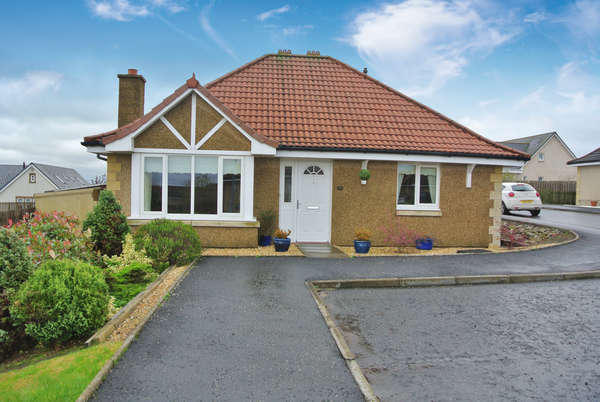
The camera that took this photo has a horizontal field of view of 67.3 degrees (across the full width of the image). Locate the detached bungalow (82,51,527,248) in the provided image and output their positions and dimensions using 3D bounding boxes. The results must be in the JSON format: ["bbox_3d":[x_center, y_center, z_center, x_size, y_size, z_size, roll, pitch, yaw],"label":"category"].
[{"bbox_3d":[0.025,-1.946,14.956,10.850,6.100,8.900,1,0,-7],"label":"detached bungalow"}]

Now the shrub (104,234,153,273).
[{"bbox_3d":[-3.044,0.950,8.000,0.850,0.700,0.750,1,0,-7],"label":"shrub"}]

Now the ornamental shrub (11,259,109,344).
[{"bbox_3d":[-2.615,1.093,4.900,1.050,0.950,1.000,1,0,-7],"label":"ornamental shrub"}]

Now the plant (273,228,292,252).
[{"bbox_3d":[-0.417,0.942,10.750,0.440,0.560,0.440,1,0,-7],"label":"plant"}]

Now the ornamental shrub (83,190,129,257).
[{"bbox_3d":[-3.970,0.480,9.200,0.950,1.380,0.920,1,0,-7],"label":"ornamental shrub"}]

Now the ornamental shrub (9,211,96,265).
[{"bbox_3d":[-3.954,0.679,7.200,1.450,1.100,1.300,1,0,-7],"label":"ornamental shrub"}]

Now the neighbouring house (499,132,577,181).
[{"bbox_3d":[25.700,-3.951,52.400,8.400,6.900,9.500,1,0,-16],"label":"neighbouring house"}]

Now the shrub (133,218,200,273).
[{"bbox_3d":[-2.602,0.874,8.850,1.400,1.080,1.300,1,0,-7],"label":"shrub"}]

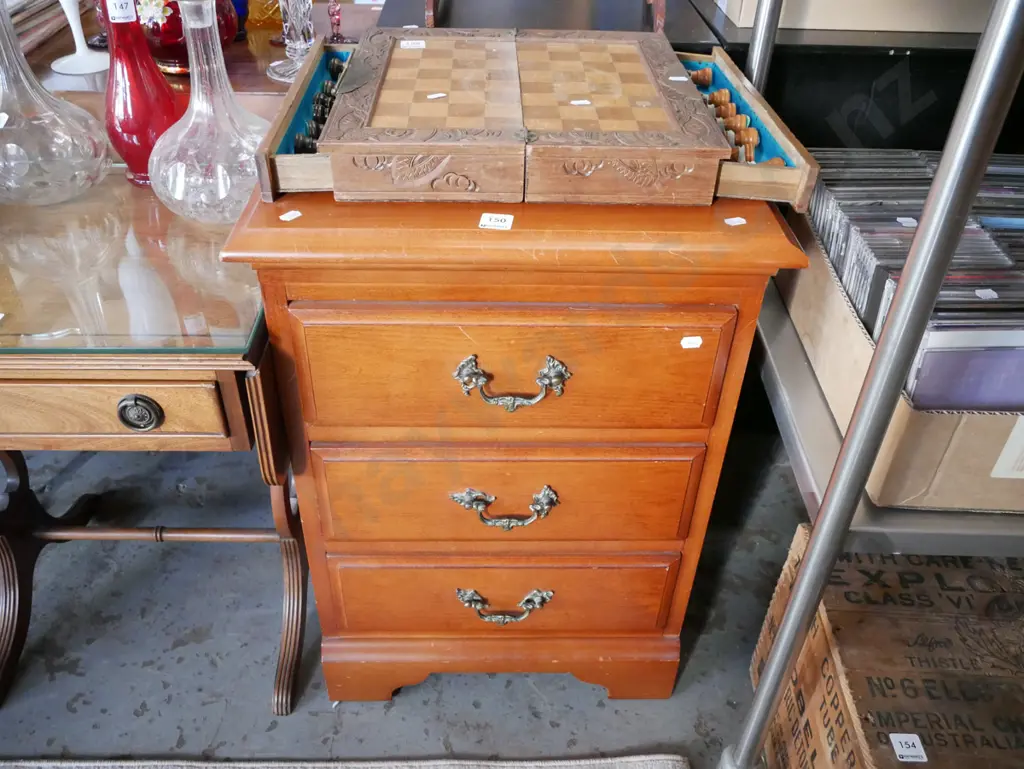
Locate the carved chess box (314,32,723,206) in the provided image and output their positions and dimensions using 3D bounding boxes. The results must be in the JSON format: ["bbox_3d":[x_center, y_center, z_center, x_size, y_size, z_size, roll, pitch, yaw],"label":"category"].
[{"bbox_3d":[0.009,-0.297,0.941,0.367,0.057,0.343,0,39,-2],"label":"carved chess box"}]

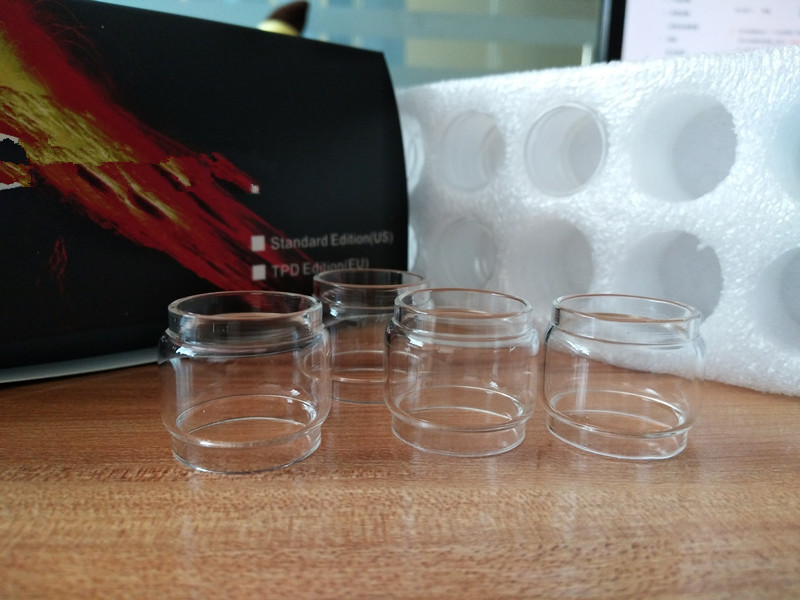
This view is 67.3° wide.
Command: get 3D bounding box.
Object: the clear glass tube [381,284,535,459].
[{"bbox_3d":[0.012,0.013,0.117,0.029,0.025,0.029,2,11,0],"label":"clear glass tube"}]

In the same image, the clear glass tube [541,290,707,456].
[{"bbox_3d":[0.043,0.014,0.118,0.029,0.025,0.029,2,11,0],"label":"clear glass tube"}]

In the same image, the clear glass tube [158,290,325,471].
[{"bbox_3d":[-0.027,0.013,0.108,0.029,0.025,0.029,2,11,0],"label":"clear glass tube"}]

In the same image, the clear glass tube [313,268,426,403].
[{"bbox_3d":[-0.007,0.008,0.141,0.029,0.025,0.029,2,11,0],"label":"clear glass tube"}]

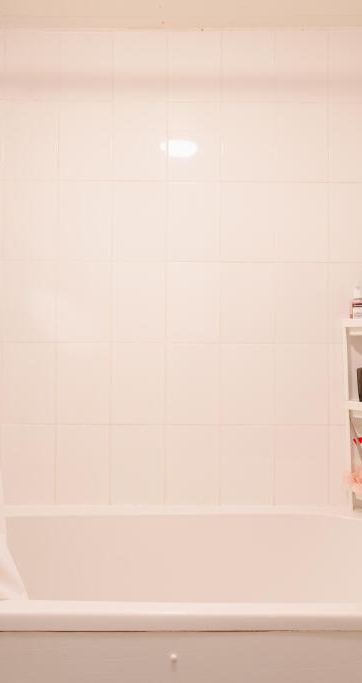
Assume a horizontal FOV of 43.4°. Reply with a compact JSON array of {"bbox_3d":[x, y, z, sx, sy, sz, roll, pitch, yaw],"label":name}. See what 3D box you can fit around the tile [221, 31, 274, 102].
[{"bbox_3d":[0.250,-1.020,1.694,0.199,0.262,0.010,0,0,0],"label":"tile"}]

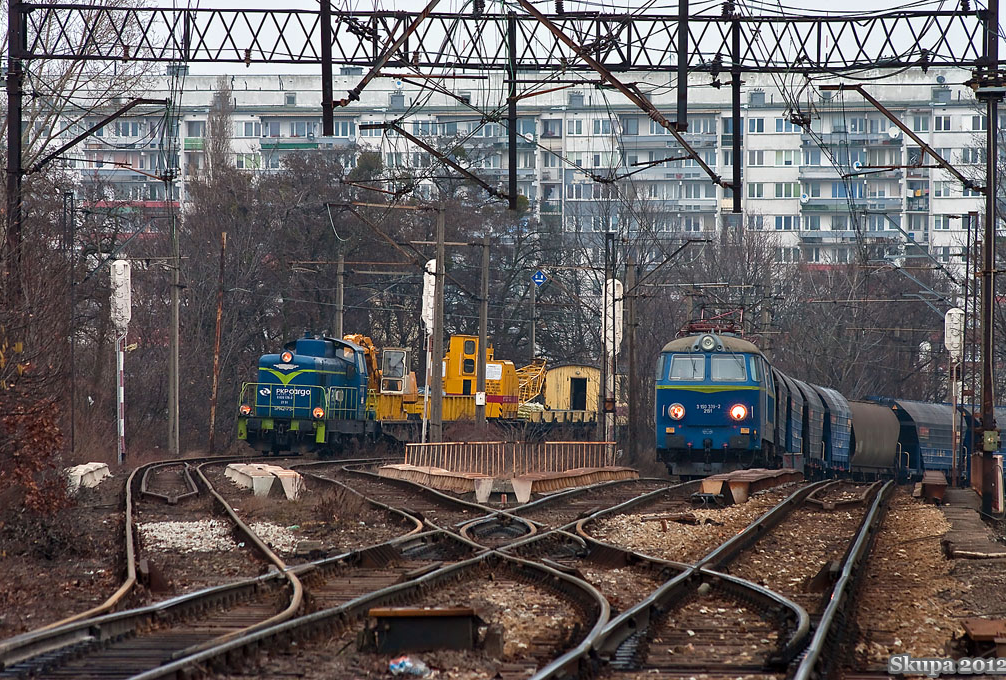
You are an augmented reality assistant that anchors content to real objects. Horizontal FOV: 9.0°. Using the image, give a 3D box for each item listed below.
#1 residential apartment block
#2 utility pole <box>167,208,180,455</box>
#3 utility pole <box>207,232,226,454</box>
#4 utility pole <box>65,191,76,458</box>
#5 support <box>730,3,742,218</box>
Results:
[{"bbox_3d":[1.168,-7.224,553.000,92.000,32.000,12.000,0,-1,13],"label":"residential apartment block"},{"bbox_3d":[-11.050,-0.050,215.000,0.320,8.100,0.320,0,-1,0],"label":"utility pole"},{"bbox_3d":[-9.614,0.118,216.000,0.180,7.550,0.180,3,-1,0],"label":"utility pole"},{"bbox_3d":[-12.750,-0.397,188.000,0.280,8.100,0.250,0,-1,0],"label":"utility pole"},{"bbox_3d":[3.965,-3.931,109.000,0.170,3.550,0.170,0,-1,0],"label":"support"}]

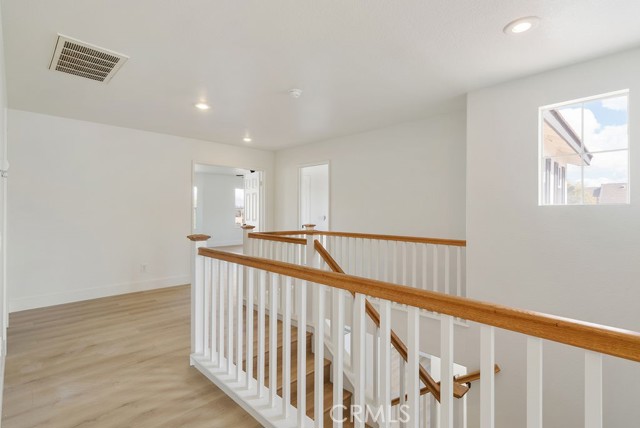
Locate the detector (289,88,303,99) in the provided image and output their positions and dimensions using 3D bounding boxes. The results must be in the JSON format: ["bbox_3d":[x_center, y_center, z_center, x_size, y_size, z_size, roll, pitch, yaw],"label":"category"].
[{"bbox_3d":[-0.254,-1.241,3.123,0.142,0.050,0.142,0,0,0],"label":"detector"}]

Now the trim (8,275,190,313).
[{"bbox_3d":[-2.957,1.109,4.397,2.171,0.138,0.016,0,1,-44],"label":"trim"}]

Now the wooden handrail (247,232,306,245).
[{"bbox_3d":[-0.513,0.292,3.617,0.057,0.059,1.196,0,1,-44],"label":"wooden handrail"}]

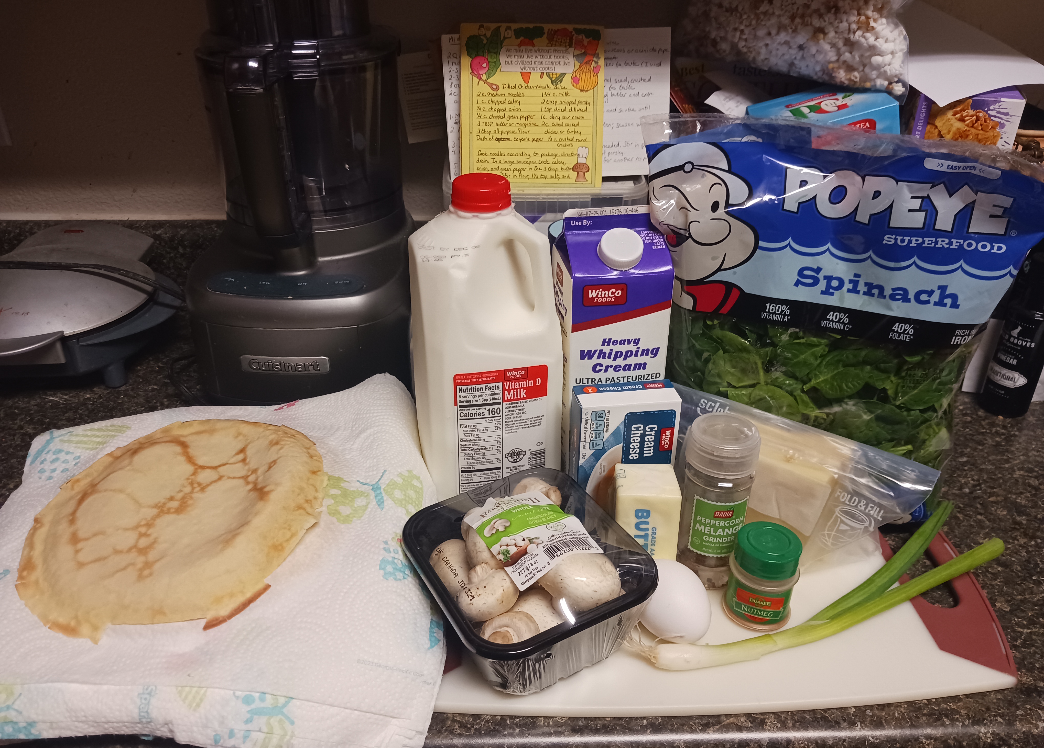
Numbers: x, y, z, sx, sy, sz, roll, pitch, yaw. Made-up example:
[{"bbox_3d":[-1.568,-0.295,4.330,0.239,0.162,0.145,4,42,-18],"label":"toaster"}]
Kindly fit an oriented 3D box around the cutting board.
[{"bbox_3d":[0.109,0.122,0.597,0.400,0.010,0.310,0,25,0],"label":"cutting board"}]

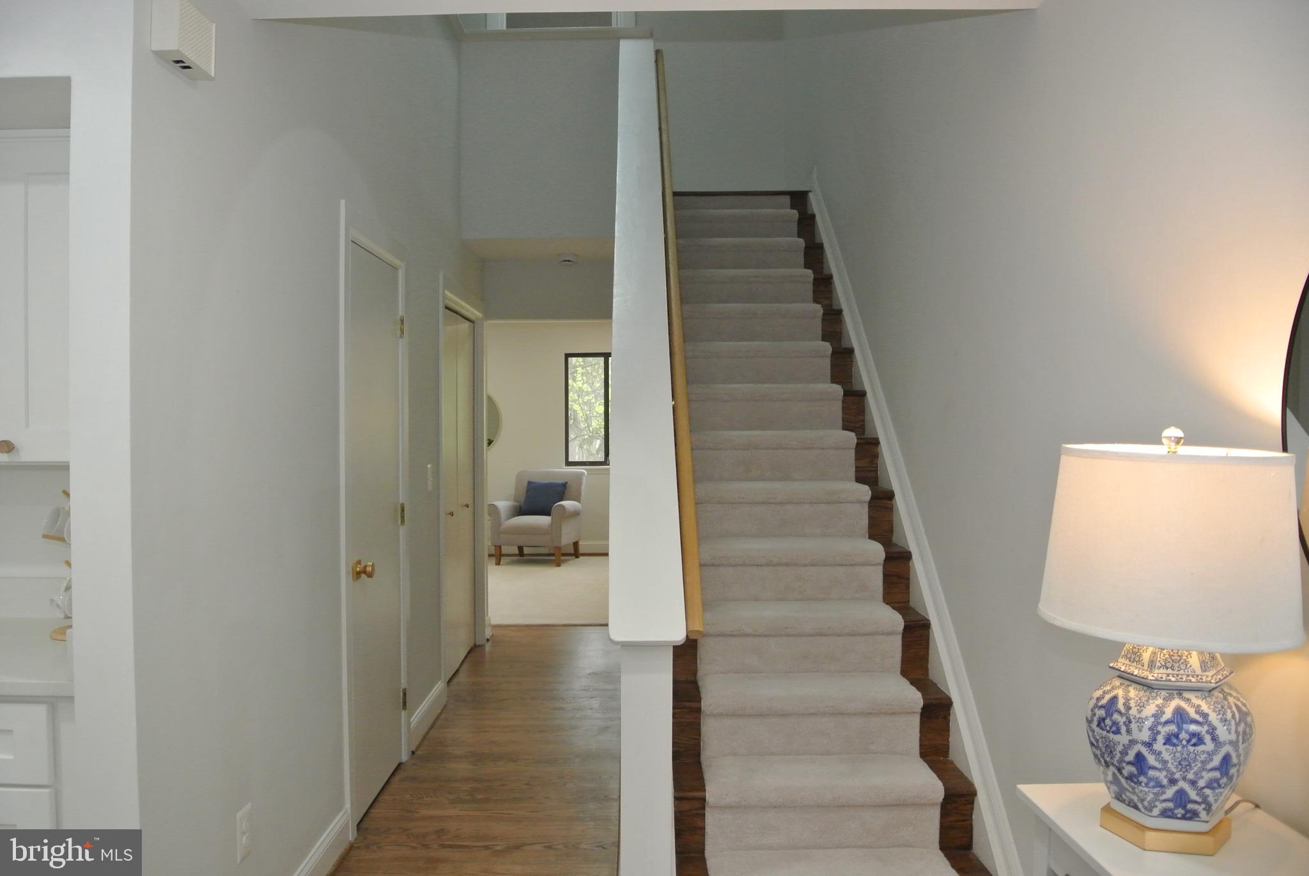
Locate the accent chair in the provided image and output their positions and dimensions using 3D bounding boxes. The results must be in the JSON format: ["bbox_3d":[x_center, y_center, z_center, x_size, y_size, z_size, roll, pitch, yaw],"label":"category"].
[{"bbox_3d":[-1.116,0.751,9.512,0.780,0.890,0.800,0,1,11],"label":"accent chair"}]

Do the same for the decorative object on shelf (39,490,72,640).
[{"bbox_3d":[-1.321,0.293,2.290,0.200,0.345,0.200,0,1,-1],"label":"decorative object on shelf"}]

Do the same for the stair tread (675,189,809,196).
[{"bbox_3d":[0.434,-1.352,5.556,0.840,0.035,0.250,0,1,-1],"label":"stair tread"}]

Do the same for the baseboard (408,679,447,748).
[{"bbox_3d":[-1.043,1.268,4.542,0.020,0.130,0.770,0,1,-1],"label":"baseboard"}]

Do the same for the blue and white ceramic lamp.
[{"bbox_3d":[0.722,0.272,1.373,0.342,0.580,0.342,0,1,-1],"label":"blue and white ceramic lamp"}]

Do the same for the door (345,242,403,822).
[{"bbox_3d":[-1.052,0.332,3.677,0.042,2.030,0.640,0,1,-1],"label":"door"}]

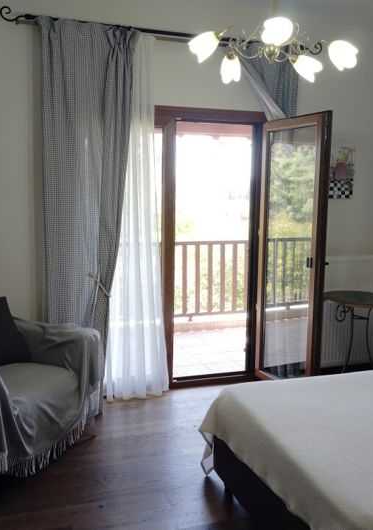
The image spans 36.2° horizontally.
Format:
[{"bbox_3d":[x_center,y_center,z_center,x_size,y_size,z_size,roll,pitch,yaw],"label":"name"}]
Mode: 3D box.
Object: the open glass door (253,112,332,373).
[{"bbox_3d":[0.783,-0.063,4.214,0.070,2.000,0.660,-4,9,-30],"label":"open glass door"}]

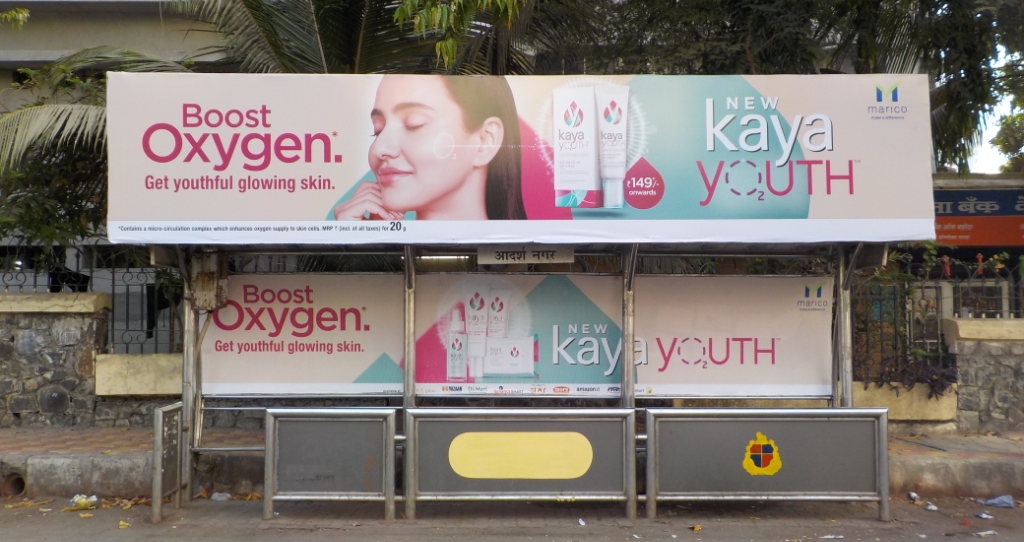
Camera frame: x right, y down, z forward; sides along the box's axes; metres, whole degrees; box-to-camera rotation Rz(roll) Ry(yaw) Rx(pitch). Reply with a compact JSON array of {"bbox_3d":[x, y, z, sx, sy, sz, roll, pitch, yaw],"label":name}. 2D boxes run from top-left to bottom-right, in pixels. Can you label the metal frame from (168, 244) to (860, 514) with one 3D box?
[{"bbox_3d":[0.053,0.798,7.510,5.850,2.360,0.920,0,-3,-1],"label":"metal frame"}]

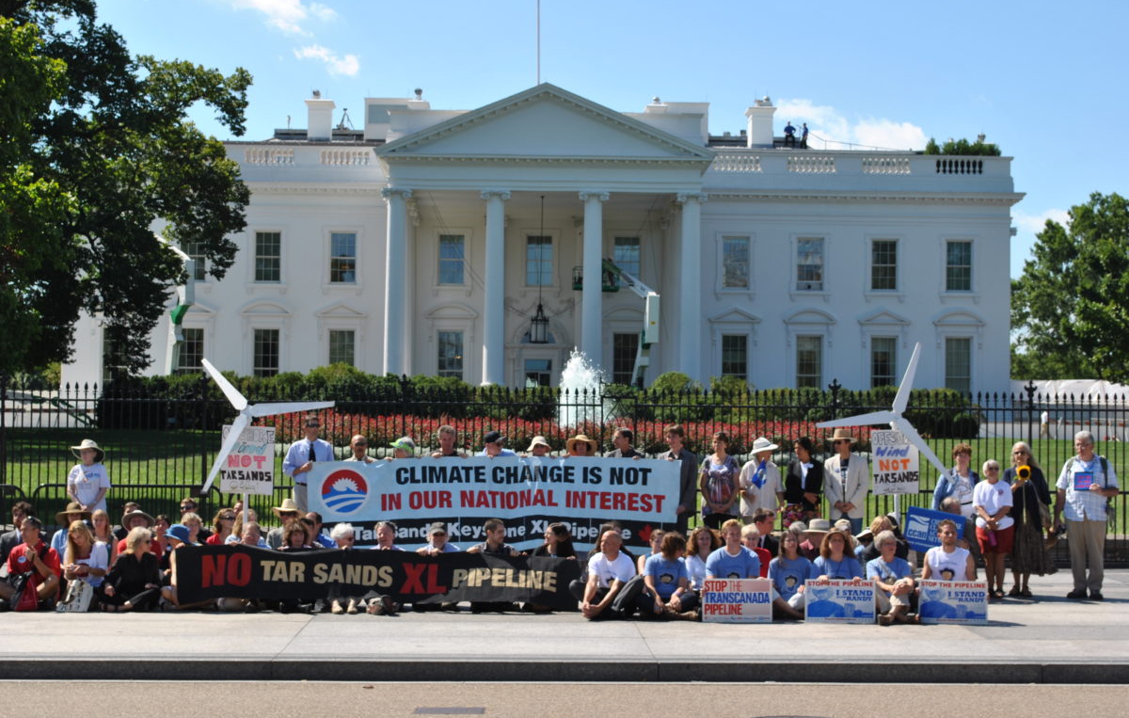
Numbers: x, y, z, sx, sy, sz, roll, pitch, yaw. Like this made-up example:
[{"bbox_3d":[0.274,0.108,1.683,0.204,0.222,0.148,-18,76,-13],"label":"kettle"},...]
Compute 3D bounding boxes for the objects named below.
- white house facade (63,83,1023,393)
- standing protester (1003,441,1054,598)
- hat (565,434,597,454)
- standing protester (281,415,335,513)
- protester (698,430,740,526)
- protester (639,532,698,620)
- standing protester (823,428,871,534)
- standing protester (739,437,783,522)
[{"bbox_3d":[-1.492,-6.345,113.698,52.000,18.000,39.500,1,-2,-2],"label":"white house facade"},{"bbox_3d":[5.010,1.722,21.300,0.550,1.672,0.420,0,-2,11],"label":"standing protester"},{"bbox_3d":[0.188,0.962,21.979,0.340,0.150,0.360,1,-23,0],"label":"hat"},{"bbox_3d":[-2.829,1.537,21.800,0.580,1.841,0.420,1,-3,-6],"label":"standing protester"},{"bbox_3d":[1.777,1.711,22.639,0.480,1.748,0.340,0,-3,5],"label":"protester"},{"bbox_3d":[1.000,2.085,19.200,0.630,0.819,0.720,1,-2,-3],"label":"protester"},{"bbox_3d":[3.217,1.699,22.640,0.550,1.795,0.380,0,-3,5],"label":"standing protester"},{"bbox_3d":[2.249,1.744,22.638,0.490,1.690,0.380,1,-3,-5],"label":"standing protester"}]

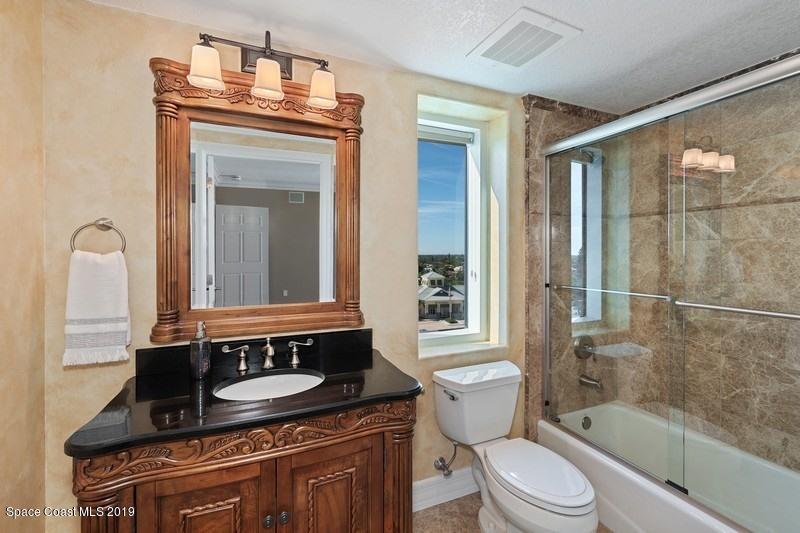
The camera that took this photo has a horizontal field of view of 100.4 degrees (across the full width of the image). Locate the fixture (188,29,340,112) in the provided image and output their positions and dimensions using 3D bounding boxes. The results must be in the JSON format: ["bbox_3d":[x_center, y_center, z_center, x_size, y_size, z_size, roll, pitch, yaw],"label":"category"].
[{"bbox_3d":[-0.569,-0.876,1.443,0.585,0.295,0.190,0,1,-22],"label":"fixture"}]

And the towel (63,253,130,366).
[{"bbox_3d":[-1.139,0.156,1.259,0.195,0.428,0.060,0,1,-22],"label":"towel"}]

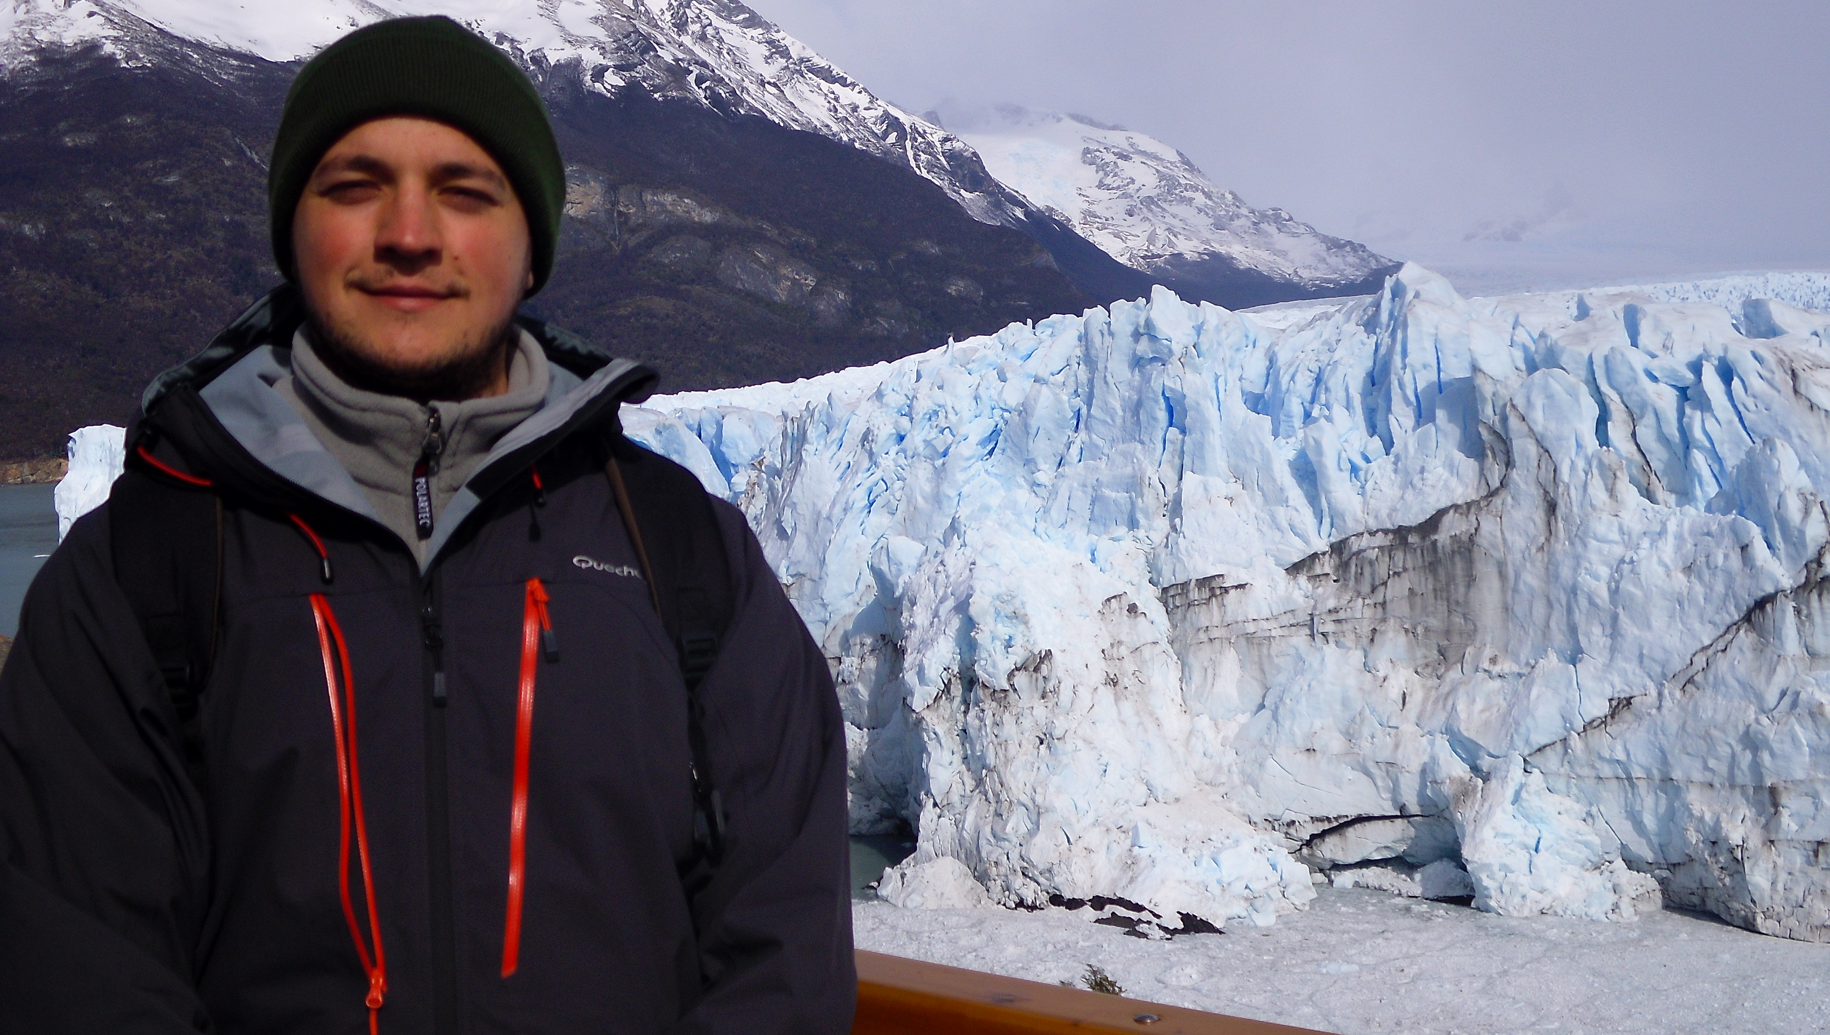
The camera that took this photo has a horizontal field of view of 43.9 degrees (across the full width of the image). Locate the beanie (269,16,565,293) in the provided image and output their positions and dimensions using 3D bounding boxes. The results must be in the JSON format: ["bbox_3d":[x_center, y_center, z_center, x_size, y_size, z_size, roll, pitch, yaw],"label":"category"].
[{"bbox_3d":[-0.304,-0.213,1.385,0.178,0.178,0.218,-3,2,-9],"label":"beanie"}]

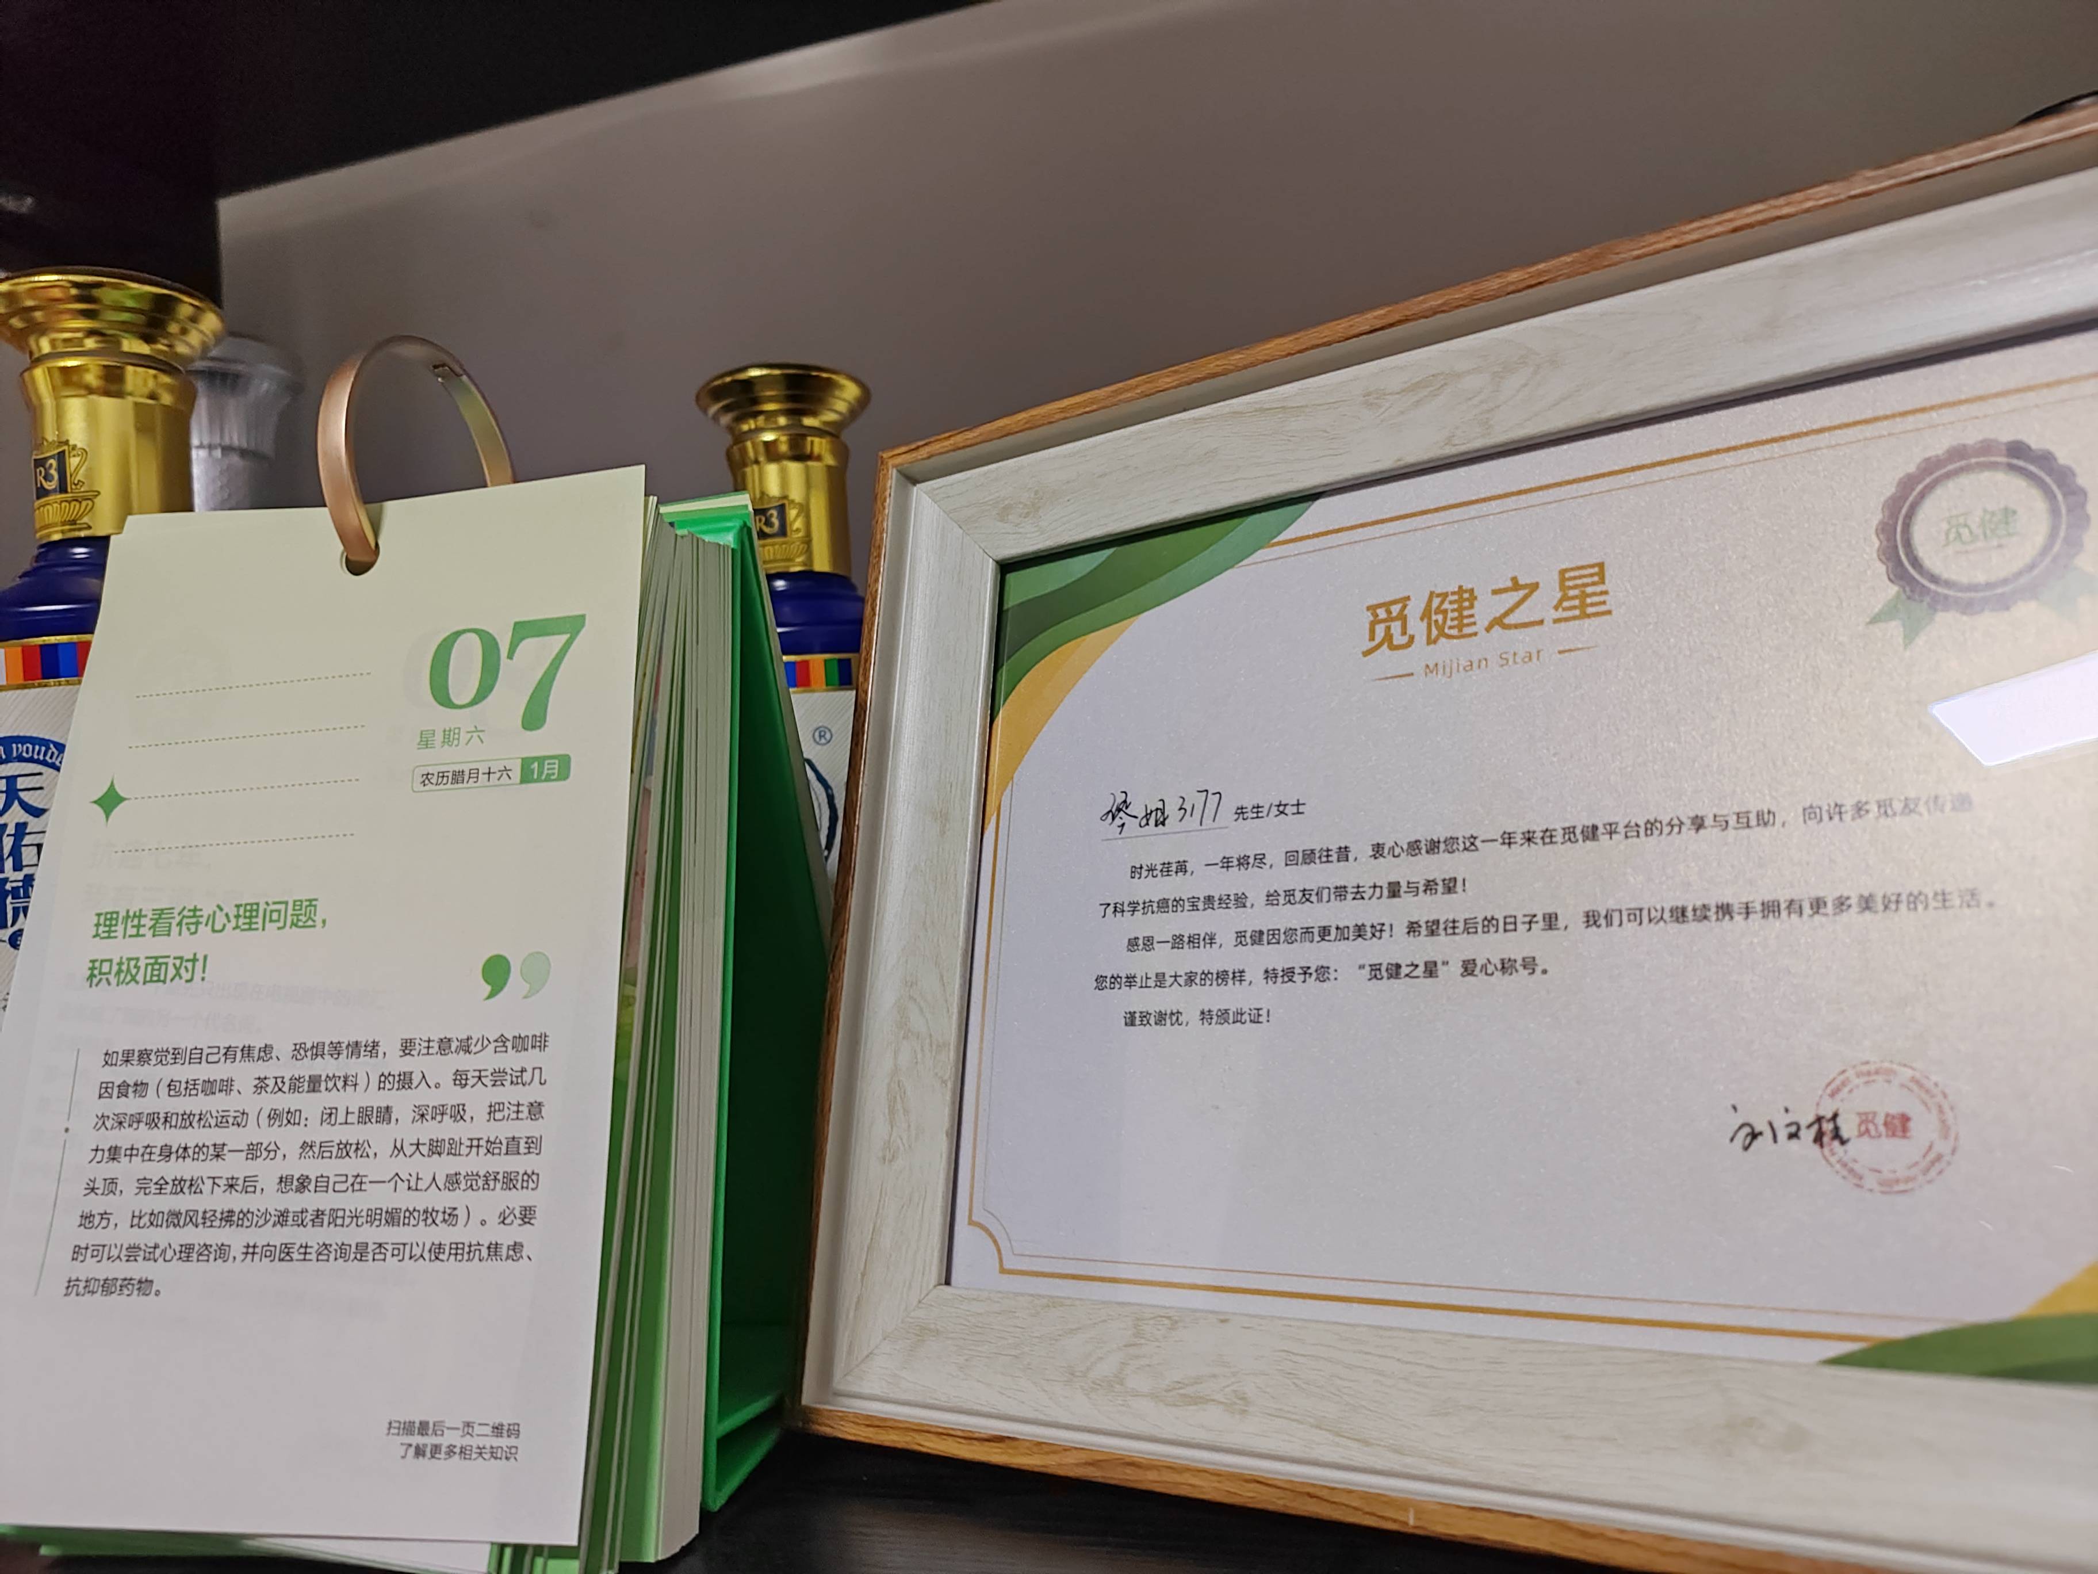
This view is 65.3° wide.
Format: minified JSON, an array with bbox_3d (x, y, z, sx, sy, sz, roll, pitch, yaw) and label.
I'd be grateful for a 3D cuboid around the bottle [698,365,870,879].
[{"bbox_3d":[-0.069,0.007,0.476,0.066,0.251,0.066,-5,-4,15],"label":"bottle"}]

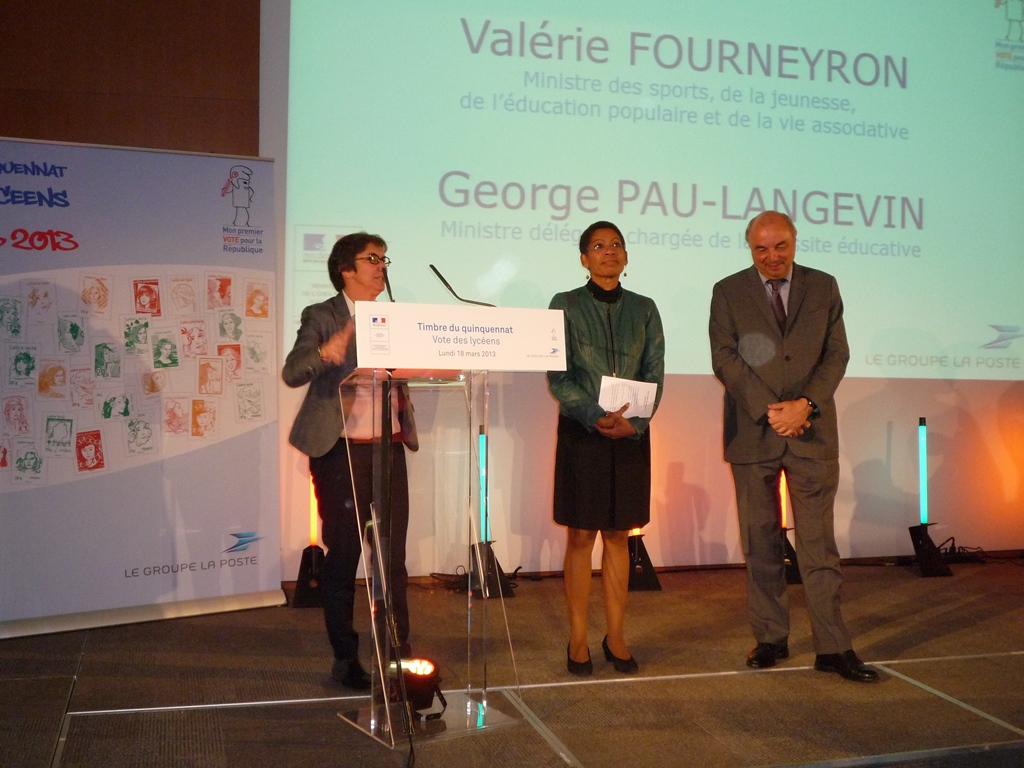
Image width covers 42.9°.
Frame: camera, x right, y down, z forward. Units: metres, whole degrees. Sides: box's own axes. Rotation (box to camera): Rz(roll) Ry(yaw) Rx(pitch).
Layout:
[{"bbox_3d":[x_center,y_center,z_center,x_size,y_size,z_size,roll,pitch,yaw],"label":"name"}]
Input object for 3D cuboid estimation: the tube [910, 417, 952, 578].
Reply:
[{"bbox_3d":[2.288,0.610,7.100,0.180,0.840,0.190,0,2,-15],"label":"tube"}]

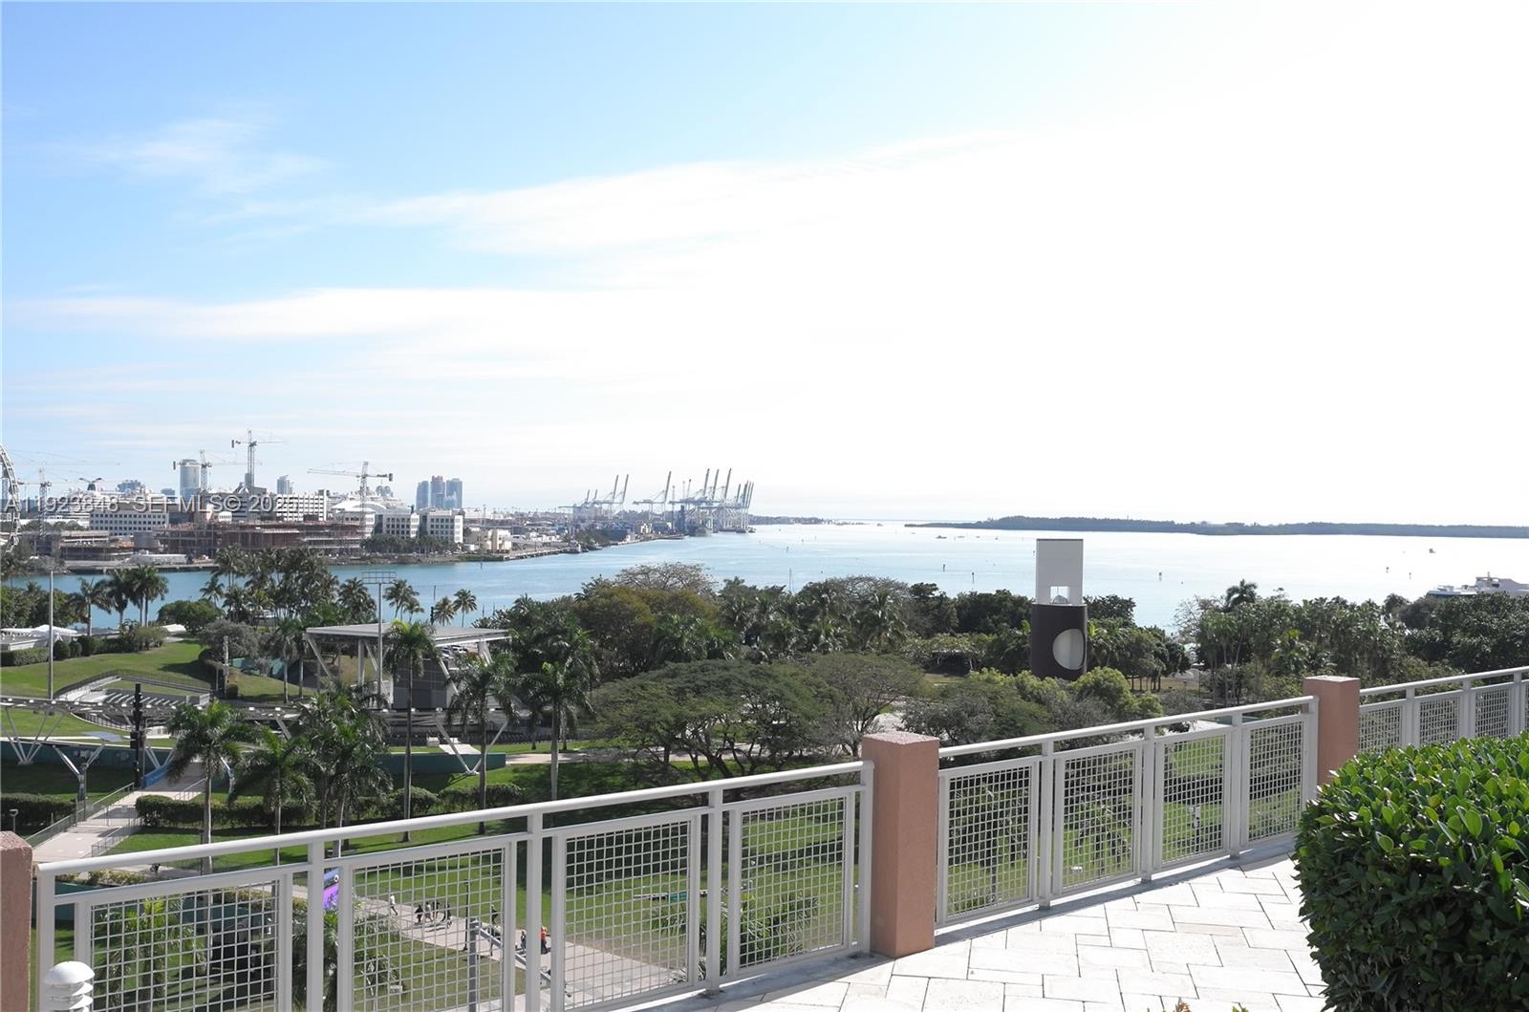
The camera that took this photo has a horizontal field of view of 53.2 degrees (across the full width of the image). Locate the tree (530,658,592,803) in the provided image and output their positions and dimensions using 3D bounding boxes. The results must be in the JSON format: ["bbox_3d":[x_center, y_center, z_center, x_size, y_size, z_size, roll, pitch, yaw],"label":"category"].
[{"bbox_3d":[-20.327,23.391,150.500,6.200,16.200,6.200,1,0,0],"label":"tree"}]

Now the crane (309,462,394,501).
[{"bbox_3d":[-282.140,1.820,1039.820,70.000,63.940,4.000,1,0,-39],"label":"crane"}]

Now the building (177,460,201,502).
[{"bbox_3d":[-1694.723,-46.632,4500.000,60.000,162.000,45.000,1,0,0],"label":"building"}]

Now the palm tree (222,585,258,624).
[{"bbox_3d":[-115.403,24.666,334.962,7.869,15.217,7.869,1,0,0],"label":"palm tree"}]

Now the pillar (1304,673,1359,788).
[{"bbox_3d":[4.550,1.990,12.270,0.310,1.180,0.310,1,0,-43],"label":"pillar"}]

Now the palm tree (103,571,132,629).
[{"bbox_3d":[-137.792,21.458,325.000,6.200,15.000,6.200,1,0,0],"label":"palm tree"}]

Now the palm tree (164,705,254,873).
[{"bbox_3d":[-38.900,22.930,106.950,6.200,18.370,6.200,1,0,0],"label":"palm tree"}]

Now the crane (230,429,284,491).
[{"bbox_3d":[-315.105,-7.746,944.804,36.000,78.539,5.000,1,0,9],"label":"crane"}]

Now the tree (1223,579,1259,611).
[{"bbox_3d":[106.100,25.620,339.950,7.400,18.220,7.400,1,0,0],"label":"tree"}]

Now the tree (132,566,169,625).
[{"bbox_3d":[-141.370,22.590,349.950,8.000,17.210,8.000,1,0,0],"label":"tree"}]

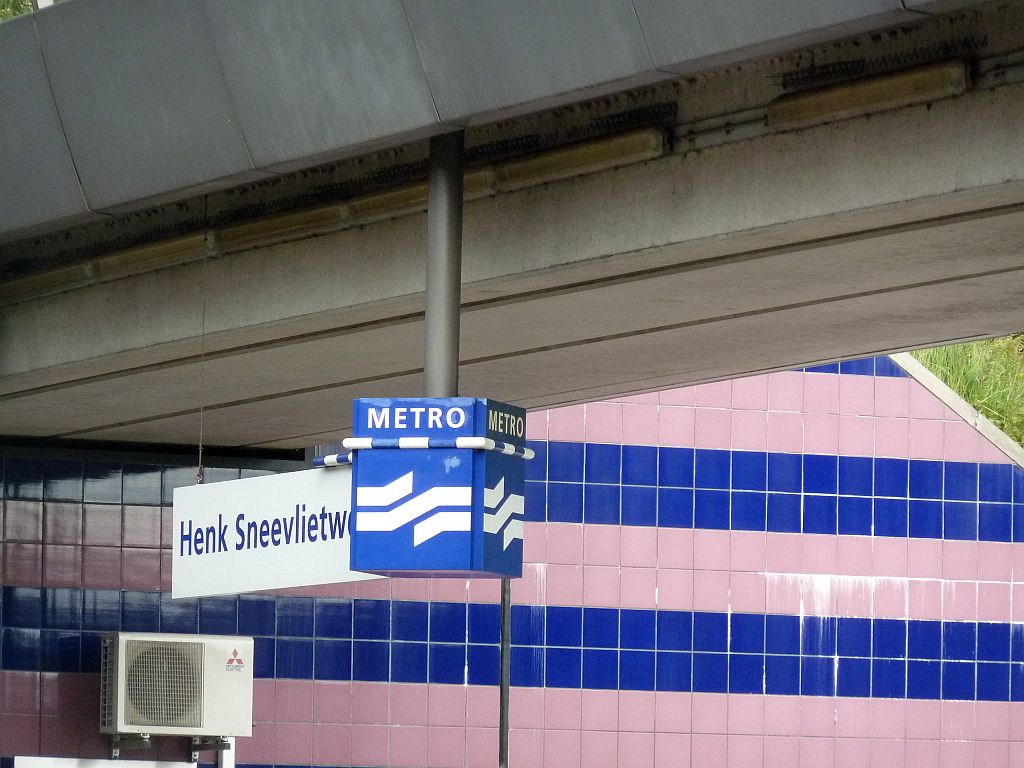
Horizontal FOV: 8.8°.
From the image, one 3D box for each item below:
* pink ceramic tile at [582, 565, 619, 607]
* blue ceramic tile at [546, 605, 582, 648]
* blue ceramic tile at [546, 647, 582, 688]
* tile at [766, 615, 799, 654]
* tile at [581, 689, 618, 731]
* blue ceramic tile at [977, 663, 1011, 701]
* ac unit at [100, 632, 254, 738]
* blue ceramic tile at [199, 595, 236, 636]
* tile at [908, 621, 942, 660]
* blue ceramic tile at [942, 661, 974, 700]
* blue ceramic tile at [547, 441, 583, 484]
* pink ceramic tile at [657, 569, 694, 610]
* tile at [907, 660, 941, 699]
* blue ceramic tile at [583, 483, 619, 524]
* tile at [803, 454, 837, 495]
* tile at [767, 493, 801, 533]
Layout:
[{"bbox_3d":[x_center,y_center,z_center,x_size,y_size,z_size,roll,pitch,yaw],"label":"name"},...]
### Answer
[{"bbox_3d":[0.514,1.175,38.823,0.234,0.234,0.010,3,-5,-26],"label":"pink ceramic tile"},{"bbox_3d":[0.297,1.401,38.414,0.237,0.237,0.012,3,-5,-27],"label":"blue ceramic tile"},{"bbox_3d":[0.297,1.654,38.777,0.230,0.230,0.012,3,-5,-26],"label":"blue ceramic tile"},{"bbox_3d":[1.596,1.481,39.311,0.232,0.232,0.010,3,-5,-26],"label":"tile"},{"bbox_3d":[0.507,1.896,38.767,0.234,0.234,0.010,3,-5,-26],"label":"tile"},{"bbox_3d":[2.843,1.760,39.267,0.227,0.223,0.010,3,-5,-26],"label":"blue ceramic tile"},{"bbox_3d":[-1.835,1.665,36.378,0.810,0.574,0.270,3,-5,-27],"label":"ac unit"},{"bbox_3d":[-1.675,1.310,37.852,0.230,0.230,0.012,3,-5,-26],"label":"blue ceramic tile"},{"bbox_3d":[2.446,1.520,39.521,0.237,0.237,0.012,3,-5,-27],"label":"tile"},{"bbox_3d":[2.677,1.780,39.913,0.230,0.230,0.012,3,-5,-26],"label":"blue ceramic tile"},{"bbox_3d":[0.314,0.454,38.765,0.232,0.232,0.010,3,-5,-26],"label":"blue ceramic tile"},{"bbox_3d":[0.958,1.213,39.259,0.236,0.236,0.010,3,-5,-26],"label":"pink ceramic tile"},{"bbox_3d":[2.456,1.767,39.707,0.232,0.232,0.010,3,-5,-26],"label":"tile"},{"bbox_3d":[0.521,0.694,38.217,0.227,0.223,0.010,3,-5,-26],"label":"blue ceramic tile"},{"bbox_3d":[1.837,0.539,39.733,0.236,0.236,0.010,3,-5,-26],"label":"tile"},{"bbox_3d":[1.571,0.746,38.537,0.233,0.230,0.012,3,-5,-27],"label":"tile"}]

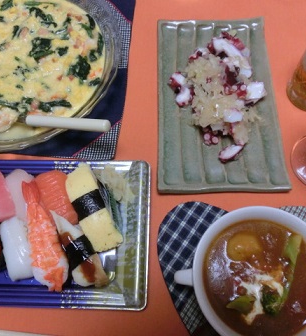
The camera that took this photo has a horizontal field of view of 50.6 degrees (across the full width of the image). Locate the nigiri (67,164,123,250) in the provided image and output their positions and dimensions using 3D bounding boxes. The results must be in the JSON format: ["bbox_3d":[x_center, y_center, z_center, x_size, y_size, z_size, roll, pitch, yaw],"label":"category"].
[{"bbox_3d":[-0.053,0.041,0.309,0.033,0.032,0.084,-25,69,-9],"label":"nigiri"}]

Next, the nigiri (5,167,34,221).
[{"bbox_3d":[-0.117,0.028,0.316,0.030,0.030,0.057,-24,69,-9],"label":"nigiri"}]

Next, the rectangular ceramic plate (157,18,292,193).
[{"bbox_3d":[0.072,-0.080,0.369,0.132,0.020,0.229,0,67,1],"label":"rectangular ceramic plate"}]

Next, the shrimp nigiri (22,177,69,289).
[{"bbox_3d":[-0.095,0.061,0.300,0.034,0.034,0.101,-19,68,-7],"label":"shrimp nigiri"}]

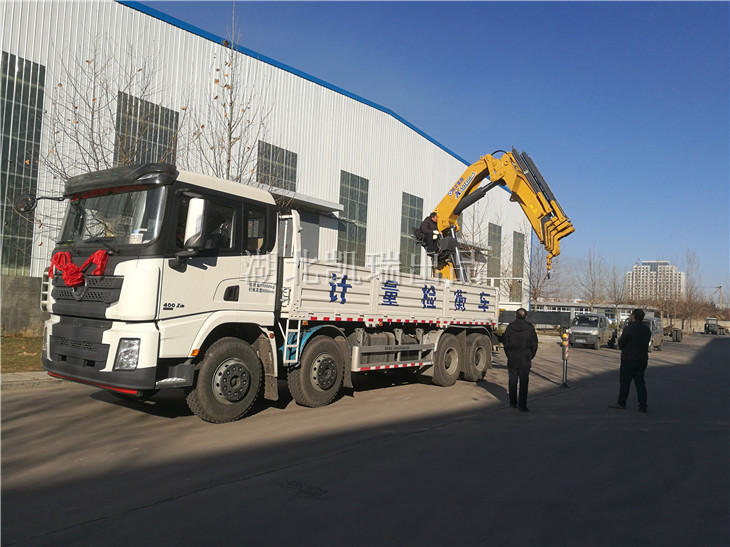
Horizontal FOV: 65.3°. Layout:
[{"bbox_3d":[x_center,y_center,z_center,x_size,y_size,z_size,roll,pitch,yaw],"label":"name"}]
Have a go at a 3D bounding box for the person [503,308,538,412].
[{"bbox_3d":[2.604,1.444,9.500,0.570,1.700,0.380,2,-4,10],"label":"person"}]

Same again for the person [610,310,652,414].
[{"bbox_3d":[4.533,1.483,9.700,0.570,1.740,0.500,4,-4,-20],"label":"person"}]

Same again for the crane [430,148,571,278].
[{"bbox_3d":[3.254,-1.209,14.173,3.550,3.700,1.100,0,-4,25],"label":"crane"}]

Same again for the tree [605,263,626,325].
[{"bbox_3d":[15.465,1.968,35.000,1.500,5.300,1.500,0,-5,30],"label":"tree"}]

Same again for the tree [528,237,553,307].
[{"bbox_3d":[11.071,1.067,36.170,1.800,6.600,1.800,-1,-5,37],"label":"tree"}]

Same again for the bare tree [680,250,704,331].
[{"bbox_3d":[43.153,2.438,75.000,3.300,11.000,3.300,0,-5,30],"label":"bare tree"}]

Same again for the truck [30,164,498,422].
[{"bbox_3d":[-0.586,0.651,10.958,2.580,3.160,9.650,-1,-5,37],"label":"truck"}]

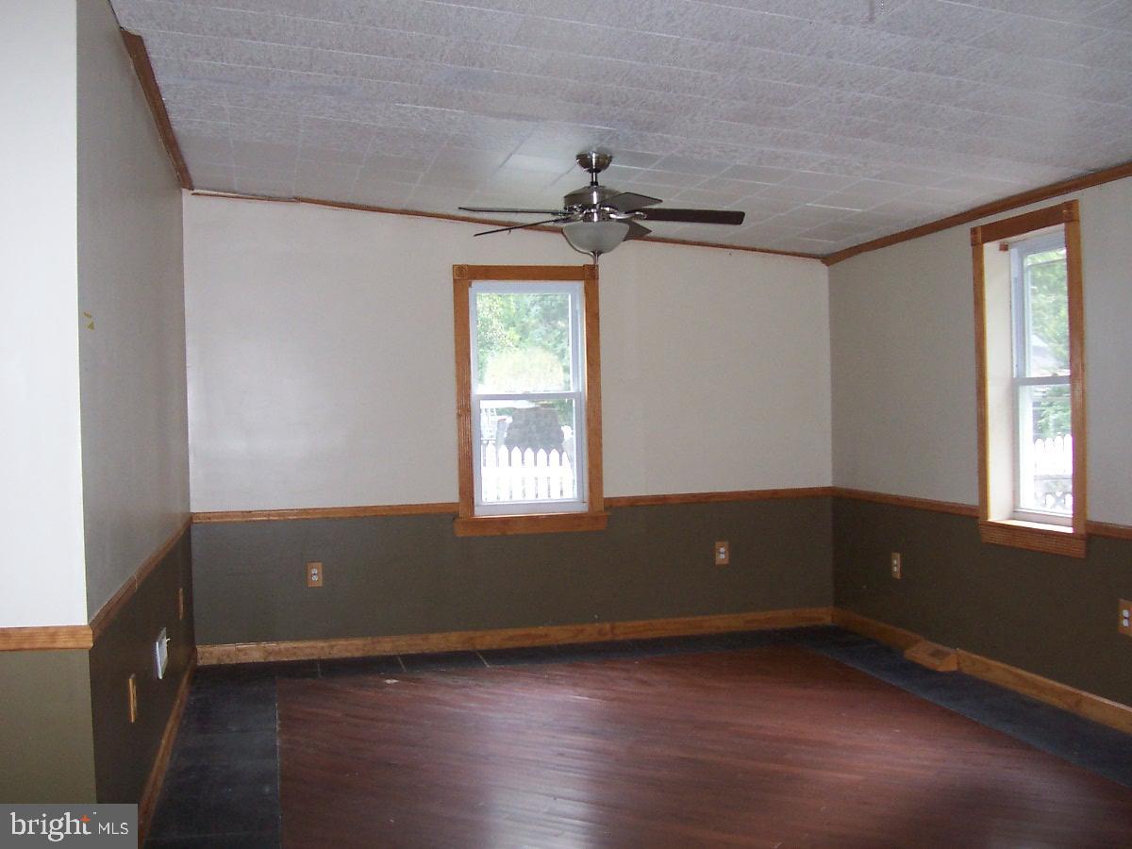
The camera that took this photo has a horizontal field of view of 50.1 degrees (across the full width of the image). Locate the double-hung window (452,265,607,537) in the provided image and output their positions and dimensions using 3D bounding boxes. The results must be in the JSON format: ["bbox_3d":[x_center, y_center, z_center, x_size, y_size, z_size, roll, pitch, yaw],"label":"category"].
[{"bbox_3d":[-0.223,-0.155,7.373,0.940,1.626,0.045,-1,1,-13],"label":"double-hung window"}]

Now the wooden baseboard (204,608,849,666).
[{"bbox_3d":[-0.191,1.290,7.391,3.954,0.113,0.022,-1,1,-13],"label":"wooden baseboard"}]

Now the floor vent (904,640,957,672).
[{"bbox_3d":[1.912,1.207,6.340,0.115,0.090,0.385,-1,0,-13],"label":"floor vent"}]

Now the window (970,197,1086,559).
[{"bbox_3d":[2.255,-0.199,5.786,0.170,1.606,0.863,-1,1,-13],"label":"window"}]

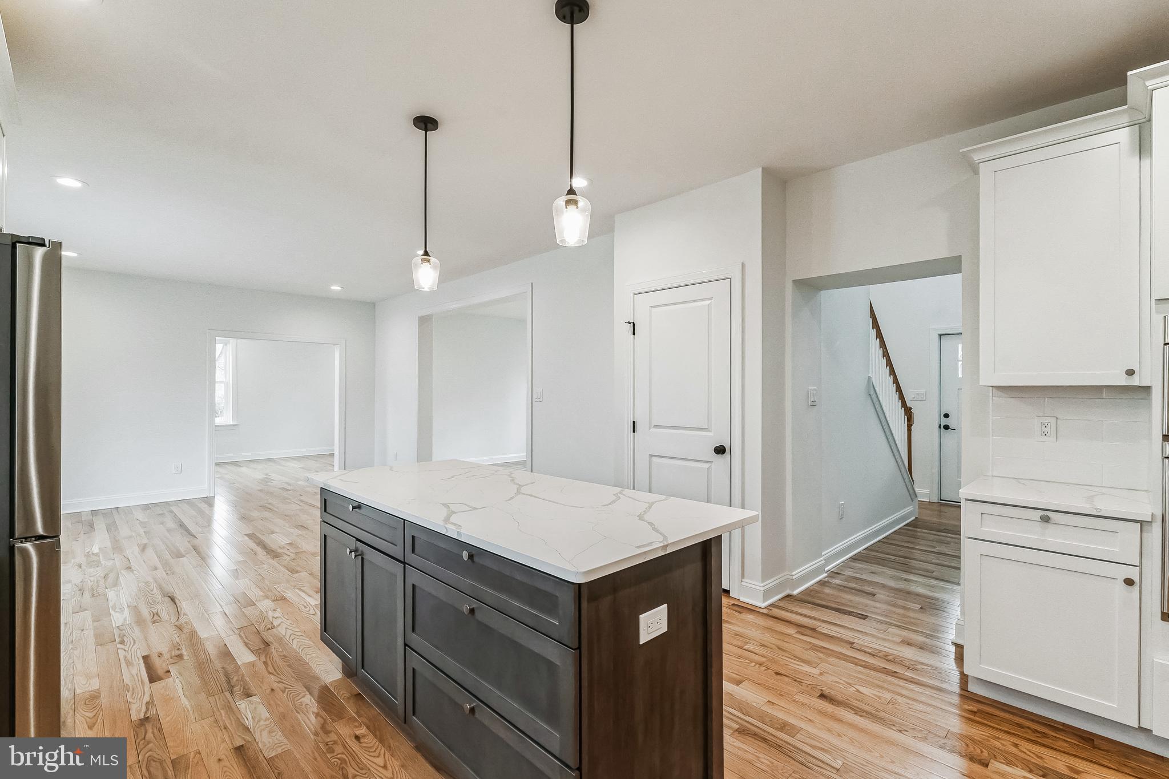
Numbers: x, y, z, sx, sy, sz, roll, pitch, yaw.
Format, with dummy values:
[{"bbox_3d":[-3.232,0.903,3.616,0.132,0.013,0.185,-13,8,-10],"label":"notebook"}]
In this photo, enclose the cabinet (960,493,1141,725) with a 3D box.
[{"bbox_3d":[2.060,0.912,2.291,0.615,0.883,0.542,0,0,-45],"label":"cabinet"}]

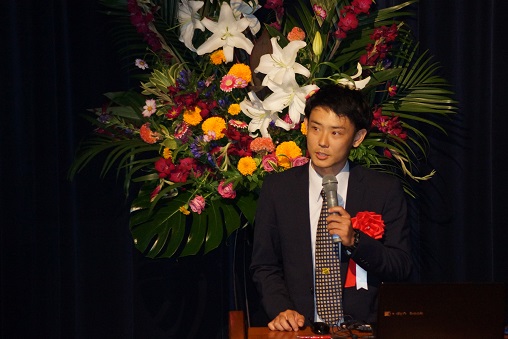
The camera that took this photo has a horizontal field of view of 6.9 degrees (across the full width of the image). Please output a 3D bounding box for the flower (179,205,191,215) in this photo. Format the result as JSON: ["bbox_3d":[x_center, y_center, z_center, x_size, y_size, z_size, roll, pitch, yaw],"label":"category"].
[{"bbox_3d":[-0.207,0.120,12.600,0.036,0.033,0.028,0,2,6],"label":"flower"}]

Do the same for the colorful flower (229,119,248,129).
[{"bbox_3d":[-0.045,-0.133,12.400,0.059,0.023,0.056,10,21,-10],"label":"colorful flower"}]

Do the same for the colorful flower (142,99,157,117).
[{"bbox_3d":[-0.308,-0.180,12.500,0.044,0.053,0.018,1,0,19],"label":"colorful flower"}]

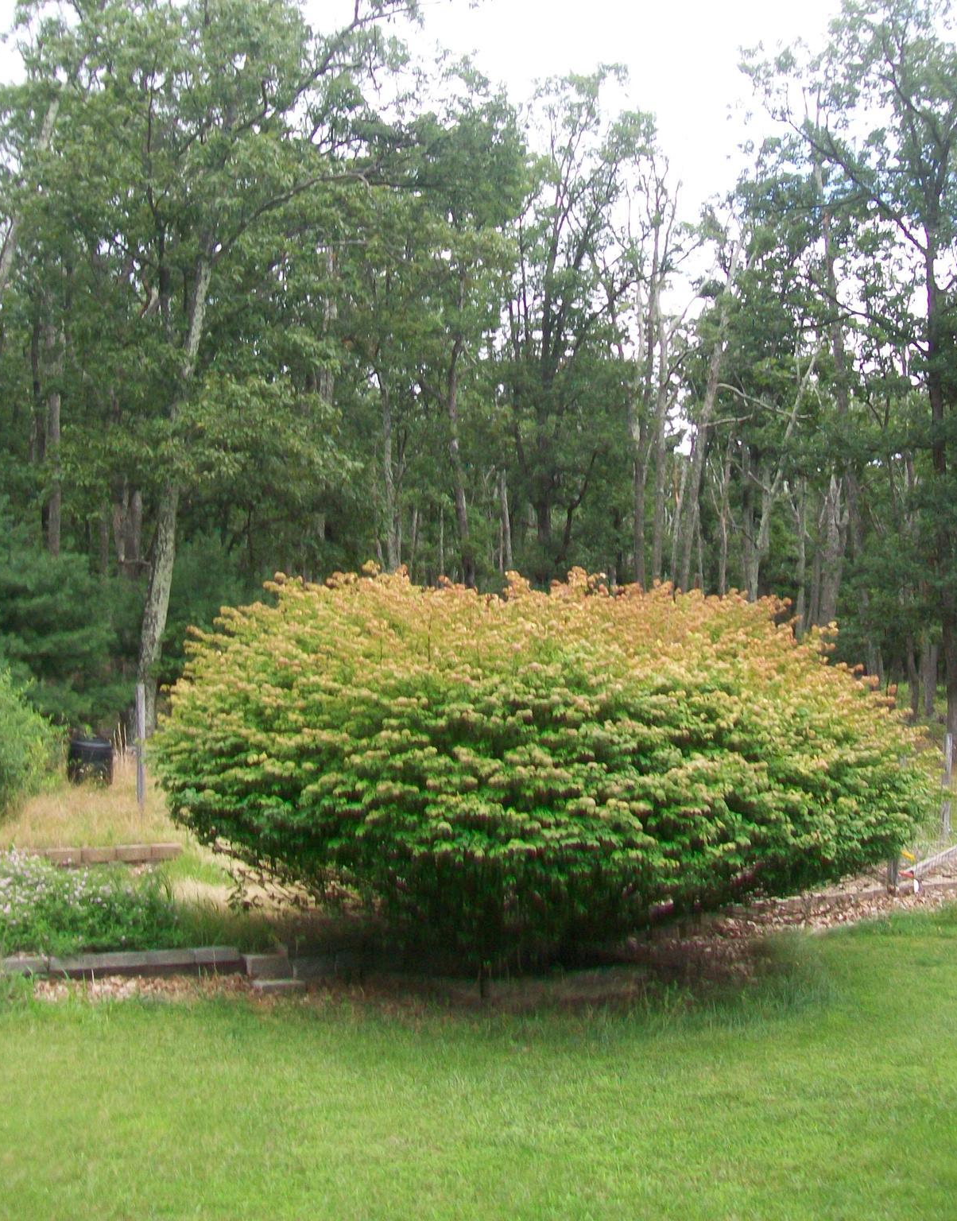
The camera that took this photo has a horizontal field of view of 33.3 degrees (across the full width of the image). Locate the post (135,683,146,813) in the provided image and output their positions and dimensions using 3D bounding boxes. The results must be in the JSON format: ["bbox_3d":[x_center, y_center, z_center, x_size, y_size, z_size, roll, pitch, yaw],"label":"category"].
[{"bbox_3d":[-4.303,1.783,20.377,0.107,1.734,0.107,0,0,0],"label":"post"}]

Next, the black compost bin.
[{"bbox_3d":[-5.795,2.261,23.887,0.663,0.817,0.663,0,0,0],"label":"black compost bin"}]

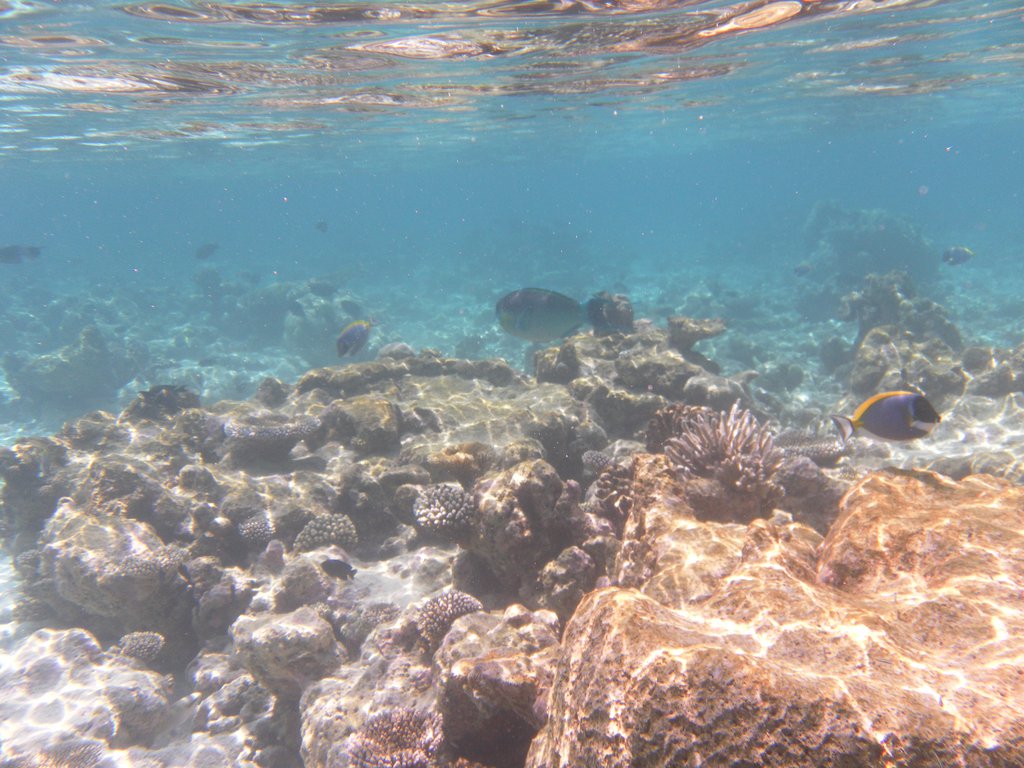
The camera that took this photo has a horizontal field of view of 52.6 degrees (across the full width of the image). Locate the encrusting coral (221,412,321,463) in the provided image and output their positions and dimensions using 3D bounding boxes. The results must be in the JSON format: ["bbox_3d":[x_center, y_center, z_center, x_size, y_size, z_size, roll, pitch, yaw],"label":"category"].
[{"bbox_3d":[-0.627,0.140,2.700,0.255,0.090,0.200,-1,9,0],"label":"encrusting coral"}]

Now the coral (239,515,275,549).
[{"bbox_3d":[-0.592,0.342,2.400,0.083,0.065,0.078,0,8,0],"label":"coral"}]

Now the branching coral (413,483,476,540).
[{"bbox_3d":[-0.134,0.252,2.050,0.125,0.100,0.120,-1,9,0],"label":"branching coral"}]

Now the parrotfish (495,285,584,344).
[{"bbox_3d":[0.116,-0.282,4.200,0.370,0.220,0.100,0,9,-3],"label":"parrotfish"}]

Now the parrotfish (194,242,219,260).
[{"bbox_3d":[-1.918,-0.832,6.500,0.155,0.085,0.050,-22,13,-12],"label":"parrotfish"}]

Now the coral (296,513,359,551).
[{"bbox_3d":[-0.367,0.292,2.050,0.125,0.075,0.110,-1,9,0],"label":"coral"}]

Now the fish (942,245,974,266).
[{"bbox_3d":[2.156,-0.616,5.000,0.165,0.095,0.040,-6,10,-6],"label":"fish"}]

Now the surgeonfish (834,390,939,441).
[{"bbox_3d":[0.651,0.057,1.800,0.187,0.090,0.045,0,9,-3],"label":"surgeonfish"}]

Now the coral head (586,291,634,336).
[{"bbox_3d":[0.397,-0.288,4.200,0.190,0.184,0.180,0,9,0],"label":"coral head"}]

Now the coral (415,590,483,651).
[{"bbox_3d":[-0.104,0.388,1.700,0.112,0.080,0.100,0,8,0],"label":"coral"}]

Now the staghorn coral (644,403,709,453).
[{"bbox_3d":[0.352,0.095,2.200,0.150,0.105,0.130,0,8,0],"label":"staghorn coral"}]

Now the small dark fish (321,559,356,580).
[{"bbox_3d":[-0.335,0.358,2.000,0.072,0.036,0.018,18,7,-6],"label":"small dark fish"}]

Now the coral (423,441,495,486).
[{"bbox_3d":[-0.144,0.217,2.850,0.200,0.098,0.170,0,9,0],"label":"coral"}]

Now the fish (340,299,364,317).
[{"bbox_3d":[-0.847,-0.406,5.500,0.135,0.090,0.050,19,3,-15],"label":"fish"}]

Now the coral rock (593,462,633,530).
[{"bbox_3d":[0.177,0.198,1.820,0.080,0.115,0.090,0,10,0],"label":"coral rock"}]

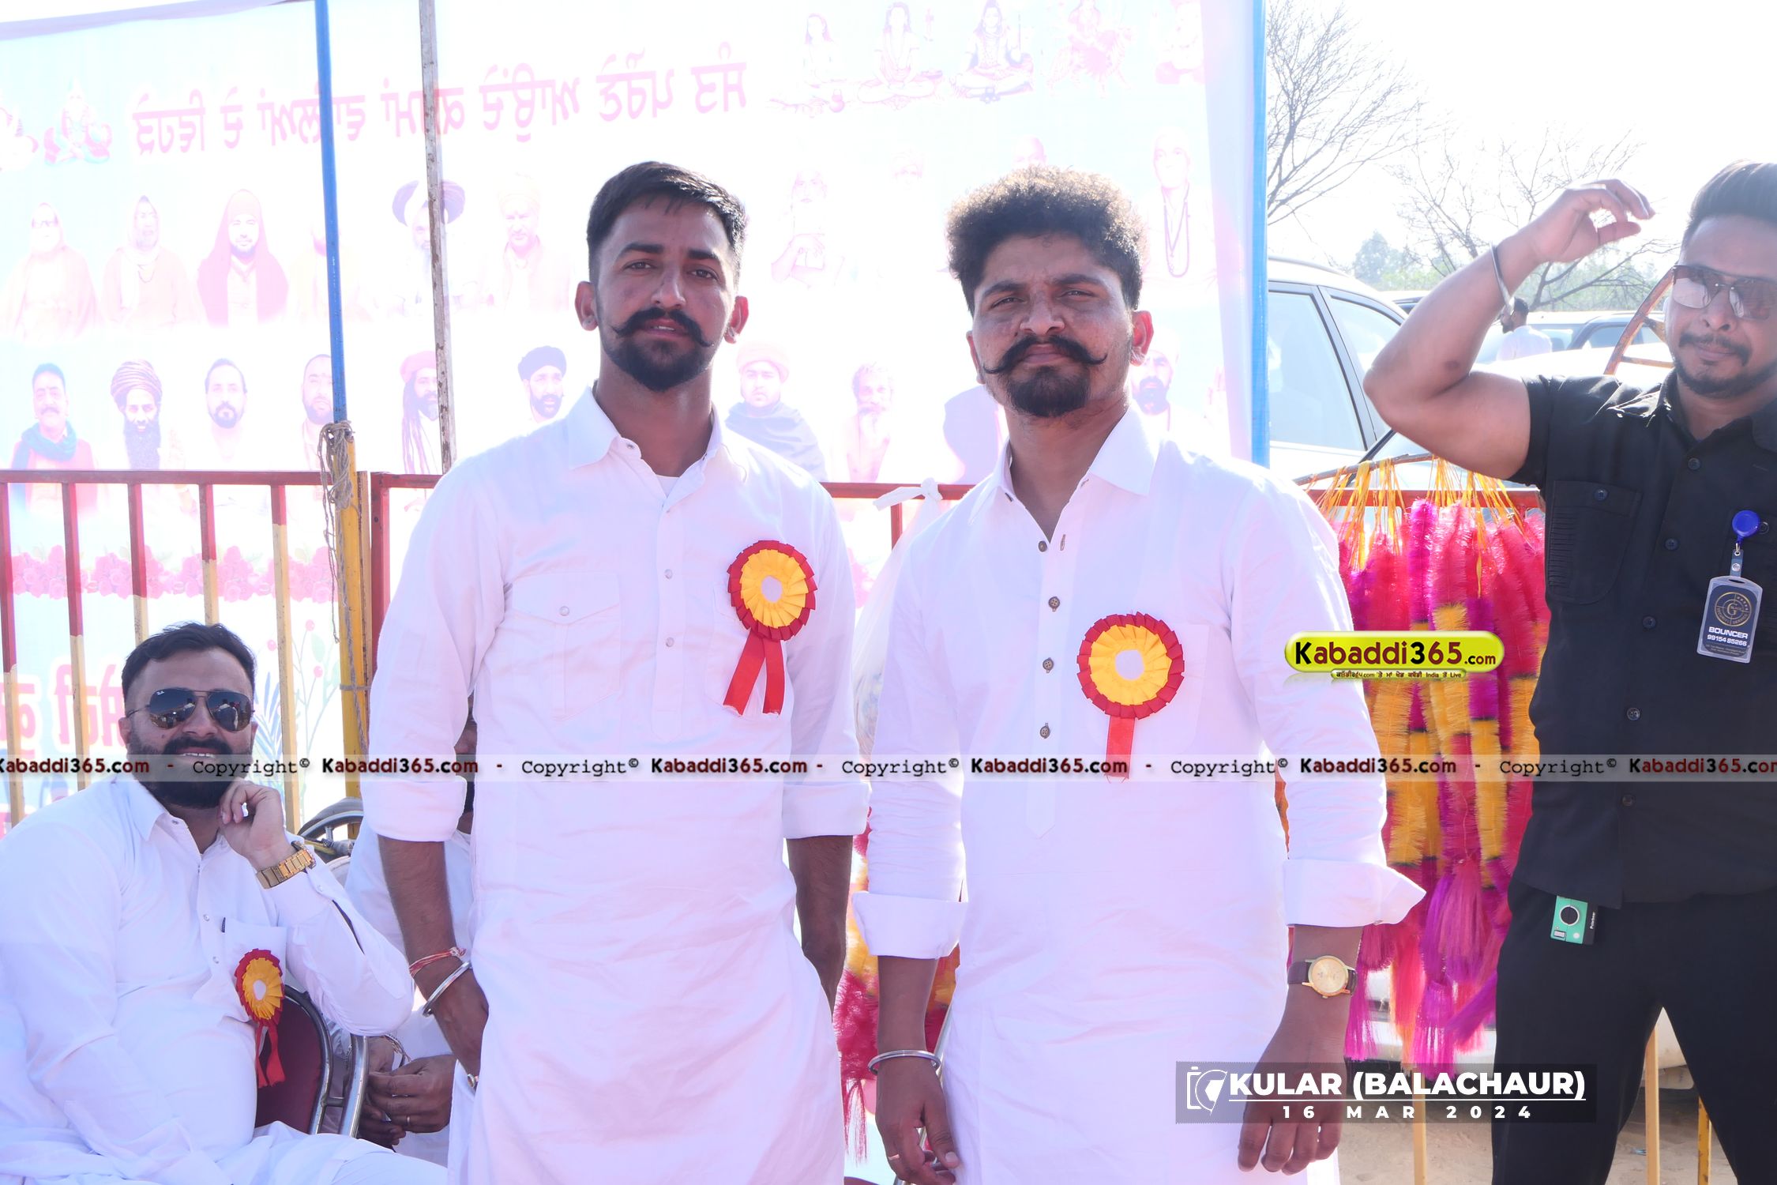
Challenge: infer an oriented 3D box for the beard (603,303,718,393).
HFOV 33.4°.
[{"bbox_3d":[-0.228,-0.244,2.960,0.108,0.080,0.068,5,-2,-7],"label":"beard"}]

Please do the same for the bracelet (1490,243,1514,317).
[{"bbox_3d":[0.647,-0.329,3.120,0.009,0.075,0.075,-16,0,5],"label":"bracelet"}]

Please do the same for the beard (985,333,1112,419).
[{"bbox_3d":[0.150,-0.205,2.800,0.112,0.073,0.060,-6,-2,11],"label":"beard"}]

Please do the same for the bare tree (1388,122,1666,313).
[{"bbox_3d":[8.072,-3.886,37.174,3.500,3.870,3.300,-1,5,0],"label":"bare tree"}]

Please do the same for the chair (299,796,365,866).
[{"bbox_3d":[-0.804,0.782,4.654,0.500,0.860,0.540,-3,5,-11],"label":"chair"}]

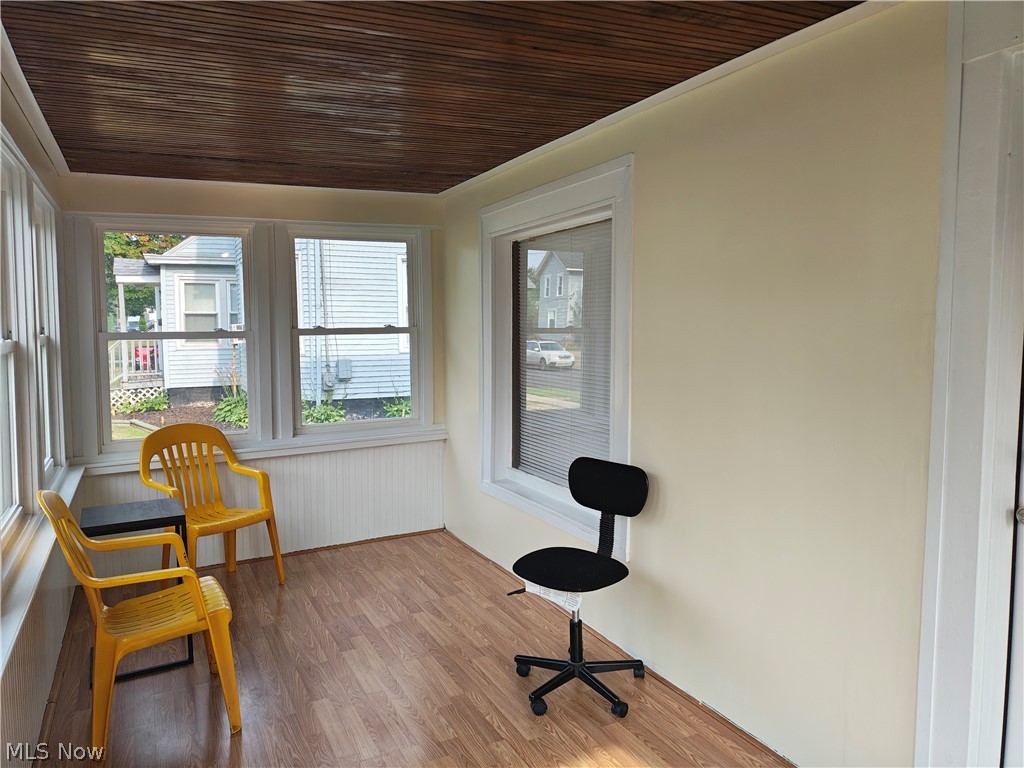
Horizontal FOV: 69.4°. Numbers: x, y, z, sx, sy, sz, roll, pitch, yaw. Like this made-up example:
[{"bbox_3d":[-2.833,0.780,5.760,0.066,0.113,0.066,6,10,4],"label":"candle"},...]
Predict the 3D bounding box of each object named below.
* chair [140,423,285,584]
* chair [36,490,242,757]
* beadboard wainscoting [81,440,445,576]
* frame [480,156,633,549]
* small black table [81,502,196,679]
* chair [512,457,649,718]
[{"bbox_3d":[-1.679,0.686,4.107,0.573,0.903,0.570,4,6,40],"label":"chair"},{"bbox_3d":[-1.366,0.801,2.731,0.573,0.903,0.570,-3,6,-29],"label":"chair"},{"bbox_3d":[-1.475,0.767,4.678,2.252,0.644,0.030,-3,5,-28],"label":"beadboard wainscoting"},{"bbox_3d":[0.198,-0.147,3.848,0.120,1.714,1.538,-3,5,-26],"label":"frame"},{"bbox_3d":[-1.634,0.883,3.226,0.390,0.659,0.353,-3,6,-30],"label":"small black table"},{"bbox_3d":[0.262,0.780,2.909,0.529,0.891,0.551,4,7,42],"label":"chair"}]

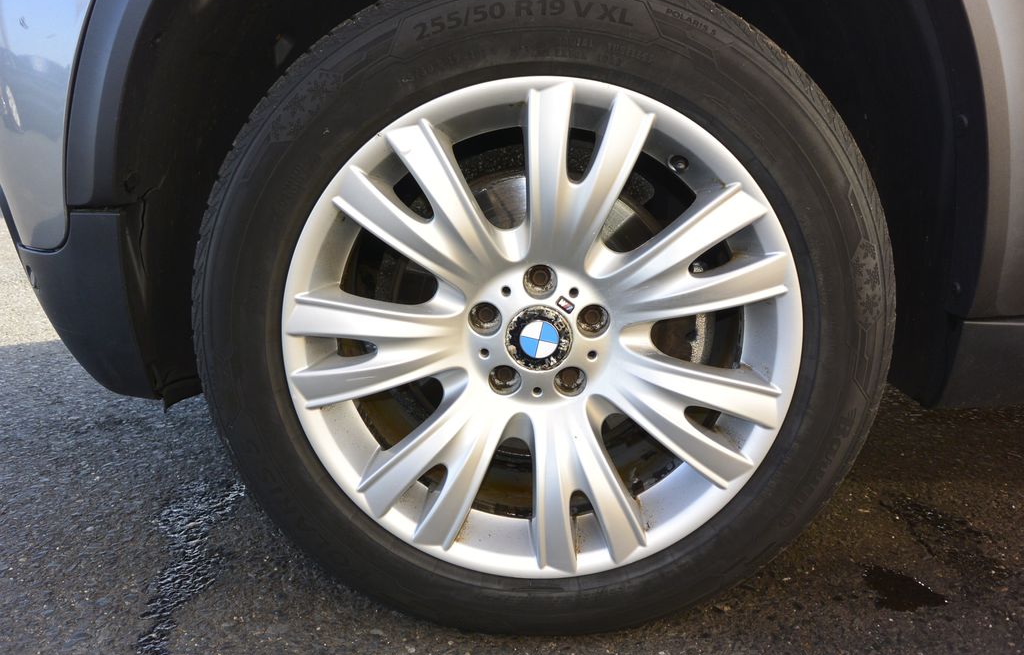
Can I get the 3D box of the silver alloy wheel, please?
[{"bbox_3d":[0.030,-0.006,0.867,0.517,0.517,0.210,0,15,1],"label":"silver alloy wheel"}]

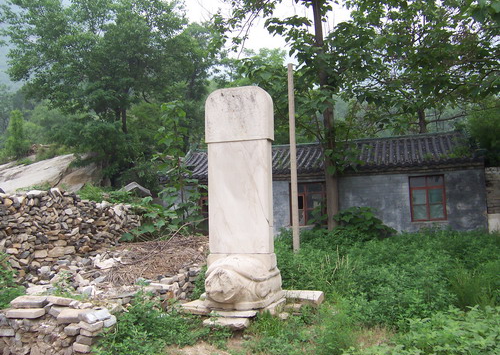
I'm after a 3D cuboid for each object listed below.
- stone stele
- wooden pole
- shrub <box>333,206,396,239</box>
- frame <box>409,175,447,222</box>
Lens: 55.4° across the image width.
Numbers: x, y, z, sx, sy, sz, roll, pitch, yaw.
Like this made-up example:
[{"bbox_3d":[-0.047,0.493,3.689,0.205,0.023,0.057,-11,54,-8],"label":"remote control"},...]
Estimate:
[{"bbox_3d":[-0.119,0.253,7.100,0.970,3.240,1.280,-2,-3,19],"label":"stone stele"},{"bbox_3d":[0.971,-0.441,10.500,0.135,4.200,0.135,-2,-3,6],"label":"wooden pole"},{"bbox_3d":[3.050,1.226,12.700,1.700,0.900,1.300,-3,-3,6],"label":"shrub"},{"bbox_3d":[5.233,0.611,14.000,1.060,1.360,0.100,-3,-3,5],"label":"frame"}]

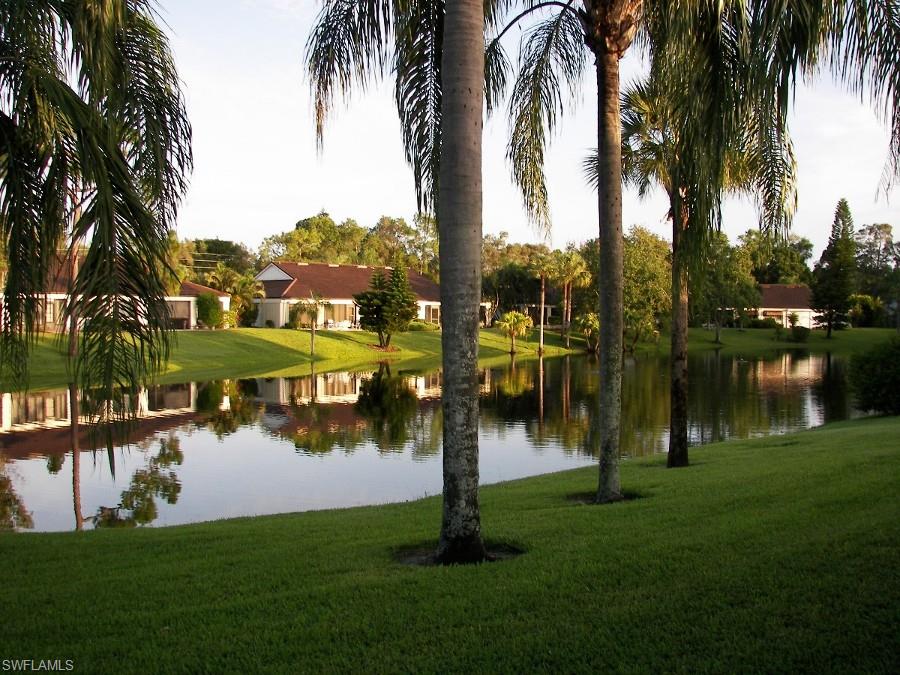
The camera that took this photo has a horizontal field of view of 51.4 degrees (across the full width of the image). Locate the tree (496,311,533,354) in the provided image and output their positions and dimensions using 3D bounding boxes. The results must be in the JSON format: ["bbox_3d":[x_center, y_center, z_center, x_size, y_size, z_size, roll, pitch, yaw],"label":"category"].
[{"bbox_3d":[5.616,-0.479,81.500,3.130,3.740,3.130,0,1,0],"label":"tree"}]

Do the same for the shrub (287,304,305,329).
[{"bbox_3d":[-13.865,-1.862,84.000,1.620,2.200,1.620,0,1,0],"label":"shrub"}]

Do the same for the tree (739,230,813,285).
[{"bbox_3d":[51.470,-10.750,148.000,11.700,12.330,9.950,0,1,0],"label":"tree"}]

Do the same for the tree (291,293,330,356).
[{"bbox_3d":[-9.840,-0.920,66.000,2.820,4.510,2.820,0,1,0],"label":"tree"}]

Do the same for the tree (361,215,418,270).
[{"bbox_3d":[-7.628,-8.397,120.000,7.180,14.230,7.180,0,1,0],"label":"tree"}]

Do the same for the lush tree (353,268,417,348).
[{"bbox_3d":[-5.020,-2.320,72.300,5.020,6.330,4.770,0,1,0],"label":"lush tree"}]

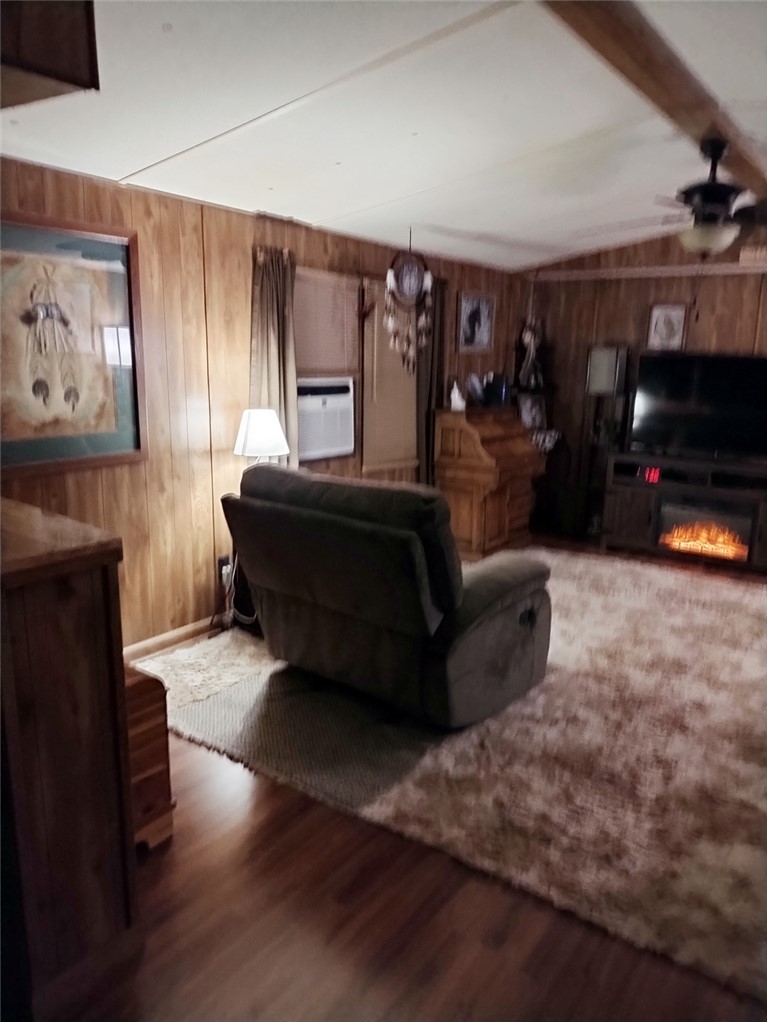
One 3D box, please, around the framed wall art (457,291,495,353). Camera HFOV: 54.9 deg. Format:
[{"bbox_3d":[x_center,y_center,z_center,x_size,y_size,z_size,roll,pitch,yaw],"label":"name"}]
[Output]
[{"bbox_3d":[0.732,-1.471,5.765,0.025,0.460,0.570,9,15,34],"label":"framed wall art"}]

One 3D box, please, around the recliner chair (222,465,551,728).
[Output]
[{"bbox_3d":[0.026,0.282,3.278,1.050,0.970,0.990,11,16,39],"label":"recliner chair"}]

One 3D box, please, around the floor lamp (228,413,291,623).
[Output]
[{"bbox_3d":[-0.619,0.051,3.853,0.300,1.160,0.300,1,12,0],"label":"floor lamp"}]

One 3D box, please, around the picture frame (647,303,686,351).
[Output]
[{"bbox_3d":[2.193,-1.436,5.751,0.280,0.360,0.025,9,15,34],"label":"picture frame"}]

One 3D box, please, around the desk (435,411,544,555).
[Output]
[{"bbox_3d":[0.832,-0.260,5.705,0.550,1.030,0.880,9,15,34],"label":"desk"}]

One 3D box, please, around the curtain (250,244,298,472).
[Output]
[{"bbox_3d":[-0.594,-0.493,3.985,0.090,1.710,0.300,9,15,34],"label":"curtain"}]

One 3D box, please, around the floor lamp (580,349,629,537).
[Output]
[{"bbox_3d":[1.747,-0.538,5.917,0.250,1.510,0.250,9,15,34],"label":"floor lamp"}]

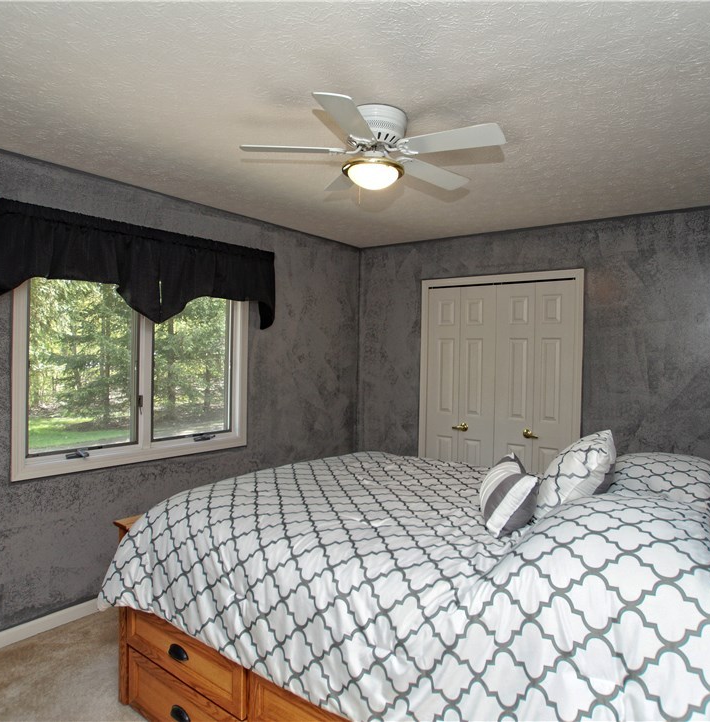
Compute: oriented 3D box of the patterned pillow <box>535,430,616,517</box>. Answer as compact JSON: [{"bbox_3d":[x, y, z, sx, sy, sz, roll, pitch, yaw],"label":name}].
[{"bbox_3d":[1.029,0.511,2.210,0.160,0.400,0.400,41,25,16],"label":"patterned pillow"}]

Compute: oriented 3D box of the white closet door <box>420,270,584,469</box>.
[{"bbox_3d":[1.068,0.397,3.705,1.220,2.100,0.070,1,1,31],"label":"white closet door"}]

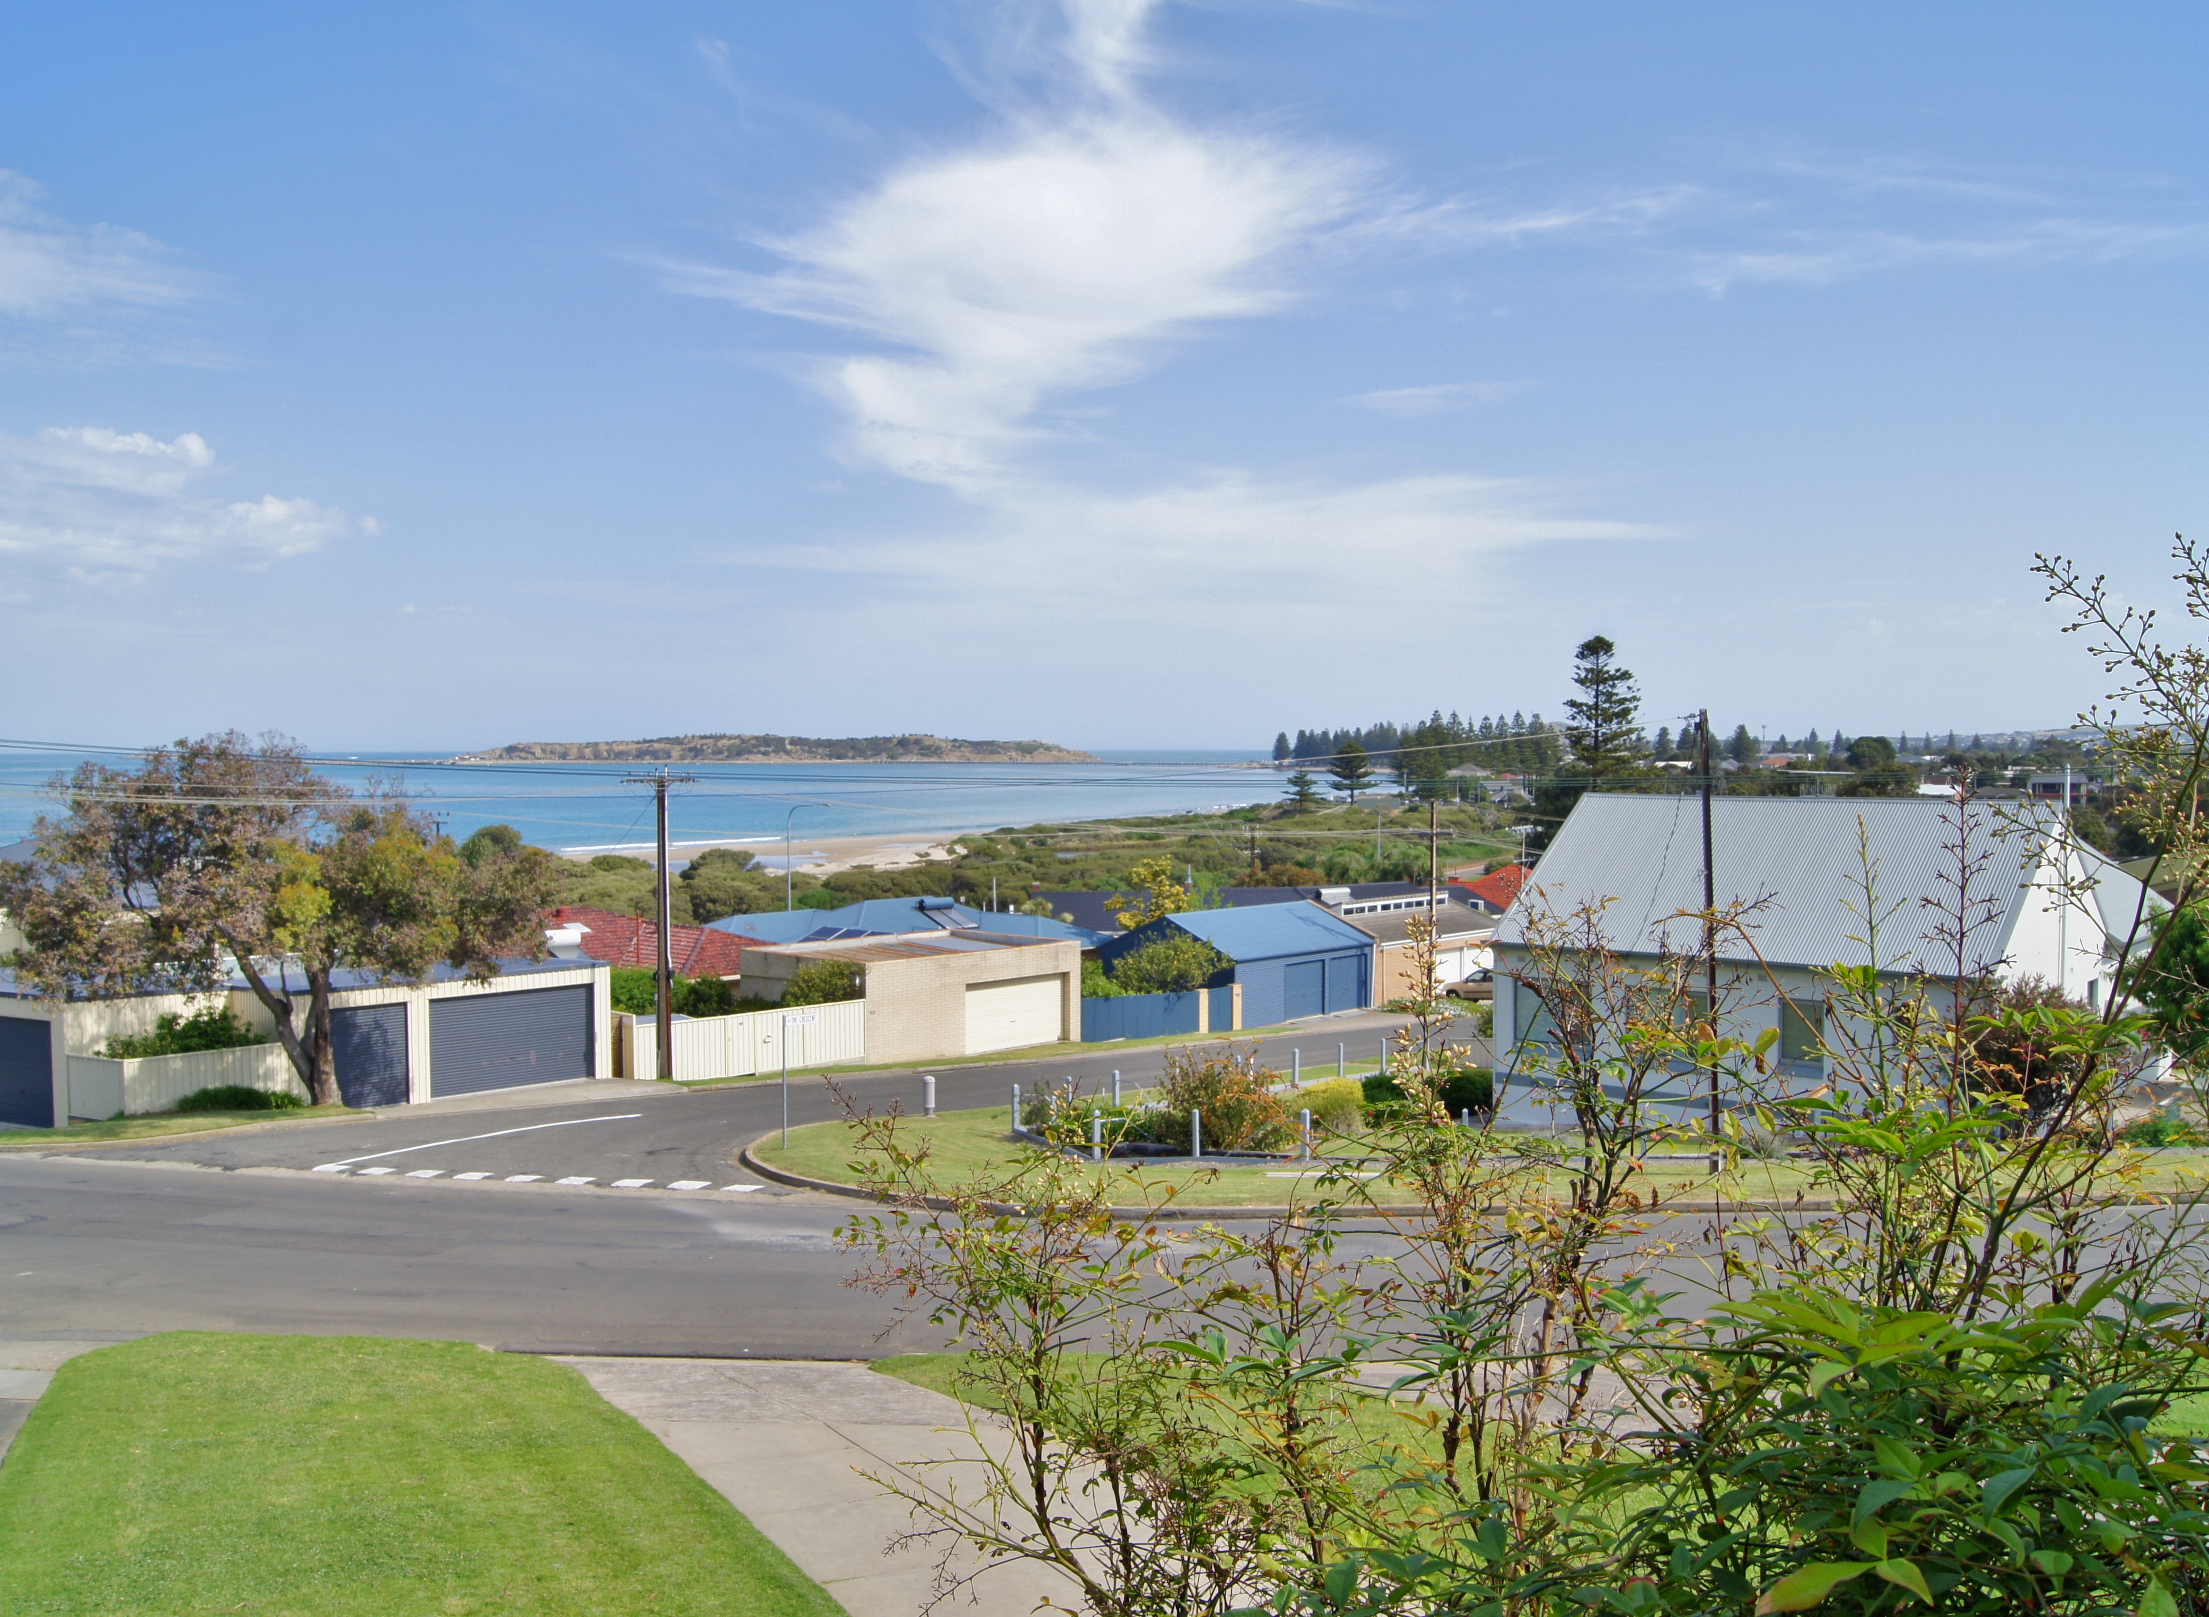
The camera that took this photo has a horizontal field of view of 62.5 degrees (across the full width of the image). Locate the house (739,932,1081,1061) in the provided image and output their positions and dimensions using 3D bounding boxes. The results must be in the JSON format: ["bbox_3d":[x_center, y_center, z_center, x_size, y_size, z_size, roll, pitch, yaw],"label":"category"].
[{"bbox_3d":[-6.819,6.600,65.333,9.500,3.550,7.300,-2,3,-44],"label":"house"}]

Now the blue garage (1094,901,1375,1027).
[{"bbox_3d":[5.685,6.410,77.686,8.800,4.330,7.700,-2,3,-44],"label":"blue garage"}]

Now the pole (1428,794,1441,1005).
[{"bbox_3d":[14.106,4.034,78.181,0.450,8.900,0.350,0,2,10],"label":"pole"}]

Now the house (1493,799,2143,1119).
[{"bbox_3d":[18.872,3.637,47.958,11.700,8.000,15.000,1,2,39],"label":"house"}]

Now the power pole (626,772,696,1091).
[{"bbox_3d":[-12.987,3.458,53.345,2.100,9.170,0.400,0,2,10],"label":"power pole"}]

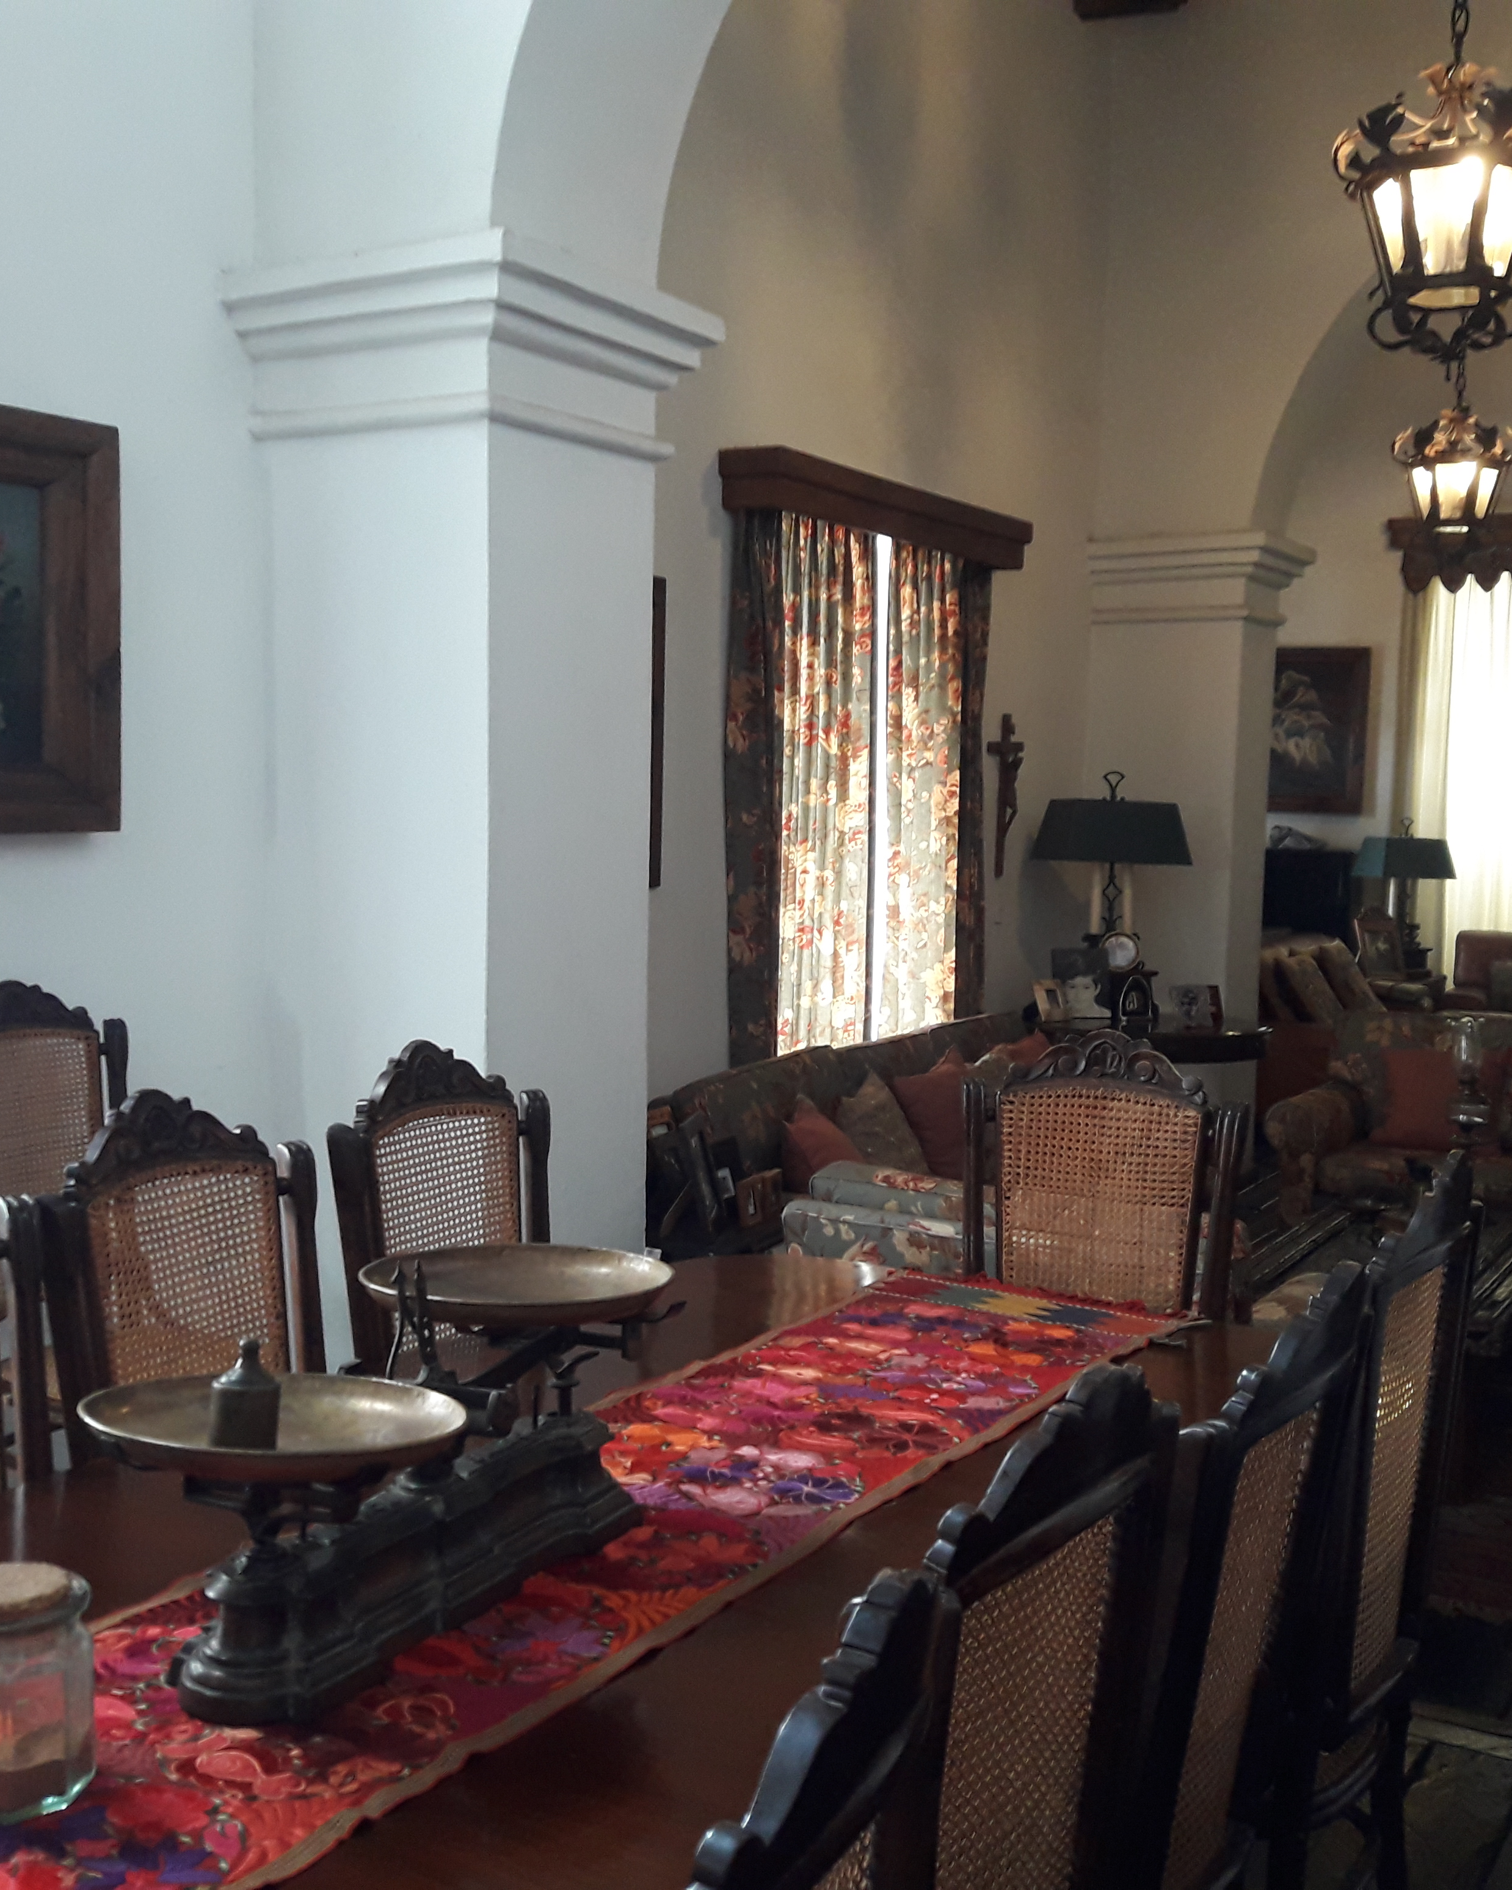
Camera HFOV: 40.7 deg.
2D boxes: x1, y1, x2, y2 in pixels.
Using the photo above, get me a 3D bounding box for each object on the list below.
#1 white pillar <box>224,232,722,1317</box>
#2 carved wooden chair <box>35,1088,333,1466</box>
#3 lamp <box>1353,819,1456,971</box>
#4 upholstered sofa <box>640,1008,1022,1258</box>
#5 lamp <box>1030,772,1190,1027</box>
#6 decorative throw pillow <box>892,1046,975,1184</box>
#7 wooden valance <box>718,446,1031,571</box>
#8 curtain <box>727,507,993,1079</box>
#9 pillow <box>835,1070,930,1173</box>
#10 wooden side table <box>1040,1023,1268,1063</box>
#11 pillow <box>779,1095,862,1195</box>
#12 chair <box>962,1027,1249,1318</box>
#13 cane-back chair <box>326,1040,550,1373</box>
[{"bbox_3d":[-0.570,-0.102,4.254,0.673,2.447,0.761,4,5,31],"label":"white pillar"},{"bbox_3d":[-0.536,0.797,2.556,0.550,1.170,0.470,4,5,34],"label":"carved wooden chair"},{"bbox_3d":[3.925,-0.297,12.298,0.580,0.935,0.300,-1,5,-24],"label":"lamp"},{"bbox_3d":[0.634,0.652,5.810,0.920,0.736,2.400,4,5,31],"label":"upholstered sofa"},{"bbox_3d":[1.287,-0.168,7.406,0.580,0.927,0.300,2,5,12],"label":"lamp"},{"bbox_3d":[0.585,0.527,6.504,0.160,0.430,0.430,-23,-12,38],"label":"decorative throw pillow"},{"bbox_3d":[0.417,-1.302,6.231,0.195,0.166,1.677,4,5,31],"label":"wooden valance"},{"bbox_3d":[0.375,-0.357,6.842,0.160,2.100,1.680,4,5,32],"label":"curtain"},{"bbox_3d":[0.322,0.508,5.392,0.150,0.390,0.390,-31,-12,29],"label":"pillow"},{"bbox_3d":[1.406,0.605,7.387,0.860,0.607,0.860,4,5,31],"label":"wooden side table"},{"bbox_3d":[0.209,0.568,6.010,0.160,0.400,0.400,-25,-10,31],"label":"pillow"},{"bbox_3d":[0.453,0.760,3.289,0.480,1.170,0.550,3,5,27],"label":"chair"},{"bbox_3d":[-0.280,0.765,3.032,0.550,1.170,0.480,5,6,37],"label":"cane-back chair"}]

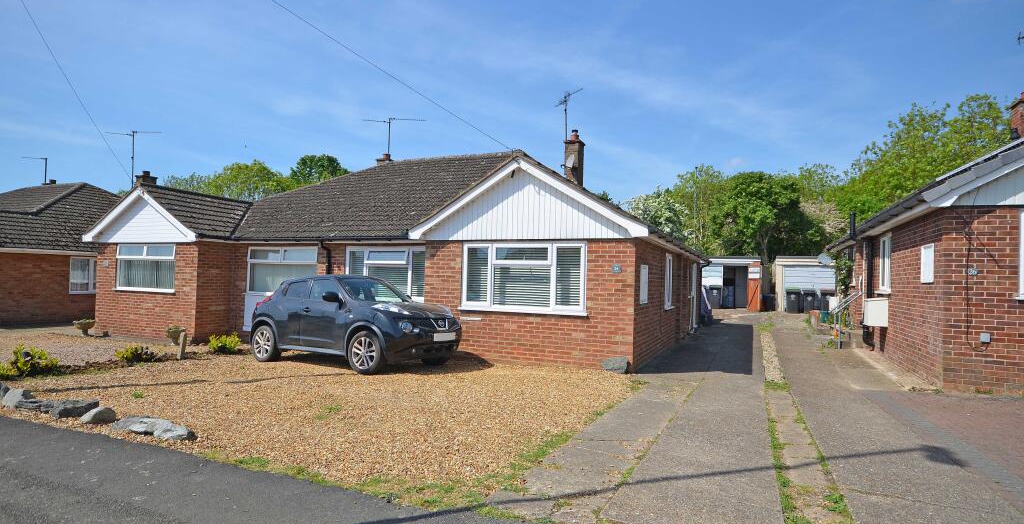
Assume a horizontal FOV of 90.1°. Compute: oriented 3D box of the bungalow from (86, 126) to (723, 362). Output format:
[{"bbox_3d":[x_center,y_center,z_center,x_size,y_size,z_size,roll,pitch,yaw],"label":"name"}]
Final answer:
[{"bbox_3d":[-2.048,-0.819,16.145,14.650,5.700,12.200,1,-2,25],"label":"bungalow"}]

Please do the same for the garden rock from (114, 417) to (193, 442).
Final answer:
[{"bbox_3d":[-3.424,1.571,4.880,0.780,0.140,0.330,1,-2,18],"label":"garden rock"}]

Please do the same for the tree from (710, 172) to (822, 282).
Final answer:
[{"bbox_3d":[14.944,-1.378,30.000,6.200,7.500,5.800,1,-2,26],"label":"tree"}]

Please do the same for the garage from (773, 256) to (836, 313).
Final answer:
[{"bbox_3d":[13.743,1.087,24.154,2.530,2.480,5.000,1,-2,25],"label":"garage"}]

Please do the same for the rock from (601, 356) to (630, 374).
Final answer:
[{"bbox_3d":[1.642,1.604,8.030,0.410,0.235,0.280,1,-2,25],"label":"rock"}]

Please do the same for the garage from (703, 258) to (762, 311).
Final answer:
[{"bbox_3d":[10.878,1.036,25.572,2.780,2.380,5.000,1,-2,25],"label":"garage"}]

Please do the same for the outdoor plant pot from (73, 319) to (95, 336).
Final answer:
[{"bbox_3d":[-11.231,1.718,13.400,0.460,0.420,0.460,1,-2,25],"label":"outdoor plant pot"}]

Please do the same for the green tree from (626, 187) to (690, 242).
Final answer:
[{"bbox_3d":[8.339,-0.984,29.898,4.400,6.787,4.400,1,-2,25],"label":"green tree"}]

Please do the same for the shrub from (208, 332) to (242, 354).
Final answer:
[{"bbox_3d":[-5.776,1.623,10.300,0.600,0.440,0.540,1,-2,25],"label":"shrub"}]

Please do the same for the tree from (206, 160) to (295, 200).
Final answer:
[{"bbox_3d":[-21.146,-2.820,41.000,7.500,10.200,7.000,2,-2,-27],"label":"tree"}]

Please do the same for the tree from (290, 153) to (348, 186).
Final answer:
[{"bbox_3d":[-16.370,-3.229,43.000,6.300,11.400,6.000,2,-2,-21],"label":"tree"}]

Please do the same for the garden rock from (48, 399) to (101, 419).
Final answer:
[{"bbox_3d":[-4.274,1.433,4.980,0.440,0.140,0.360,1,-2,25],"label":"garden rock"}]

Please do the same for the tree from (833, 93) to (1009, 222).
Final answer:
[{"bbox_3d":[21.588,-3.153,27.000,8.000,11.200,7.500,0,-2,39],"label":"tree"}]

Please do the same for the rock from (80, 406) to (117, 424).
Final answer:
[{"bbox_3d":[-4.244,1.561,5.250,0.290,0.140,0.230,3,-2,-38],"label":"rock"}]

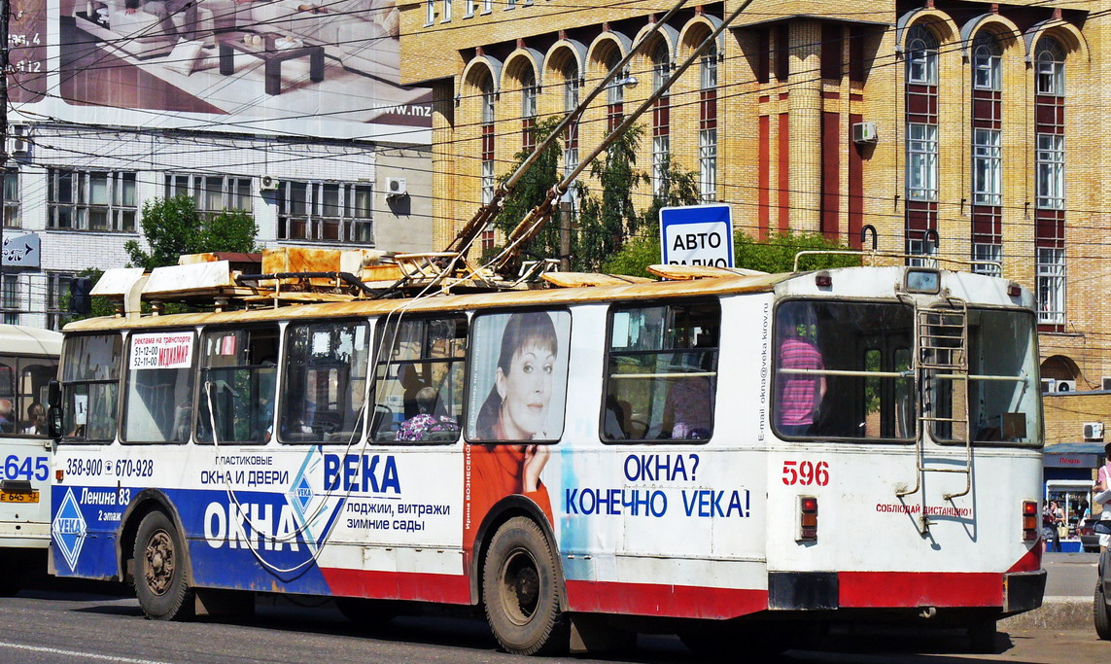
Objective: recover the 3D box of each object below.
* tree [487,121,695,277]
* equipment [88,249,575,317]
[{"bbox_3d":[1.054,-0.569,94.807,5.694,11.043,5.409,0,-2,0],"label":"tree"},{"bbox_3d":[-1.895,-0.497,31.044,1.800,0.570,6.750,2,-2,-36],"label":"equipment"}]

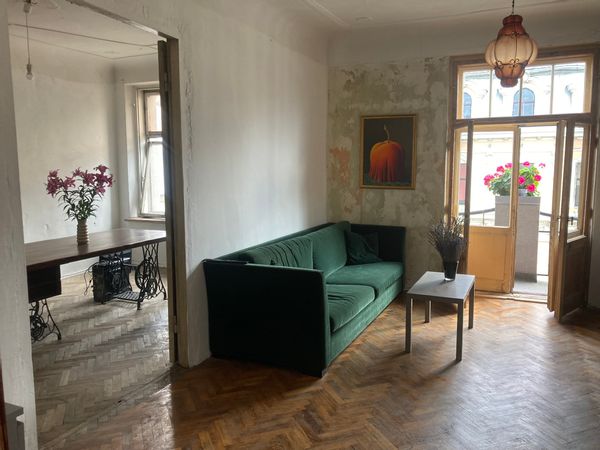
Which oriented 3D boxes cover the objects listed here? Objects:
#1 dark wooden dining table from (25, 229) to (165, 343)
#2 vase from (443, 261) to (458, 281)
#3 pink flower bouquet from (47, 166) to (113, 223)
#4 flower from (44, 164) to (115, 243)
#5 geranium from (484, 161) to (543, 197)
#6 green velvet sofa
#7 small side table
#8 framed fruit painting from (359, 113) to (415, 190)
[{"bbox_3d":[-2.123,0.561,4.710,0.972,0.750,2.174,3,8,25],"label":"dark wooden dining table"},{"bbox_3d":[1.324,0.402,4.253,0.133,0.168,0.133,2,7,17],"label":"vase"},{"bbox_3d":[-2.110,-0.307,4.649,0.621,0.531,0.509,-3,8,-24],"label":"pink flower bouquet"},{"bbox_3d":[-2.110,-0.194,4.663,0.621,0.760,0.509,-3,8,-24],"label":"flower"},{"bbox_3d":[2.811,-0.618,6.405,0.727,0.475,0.498,3,8,25],"label":"geranium"},{"bbox_3d":[0.263,0.536,4.783,0.969,0.769,2.581,3,8,25],"label":"green velvet sofa"},{"bbox_3d":[1.225,0.749,4.155,0.416,0.496,0.836,3,8,25],"label":"small side table"},{"bbox_3d":[1.028,-0.846,5.670,0.652,0.853,0.035,3,8,25],"label":"framed fruit painting"}]

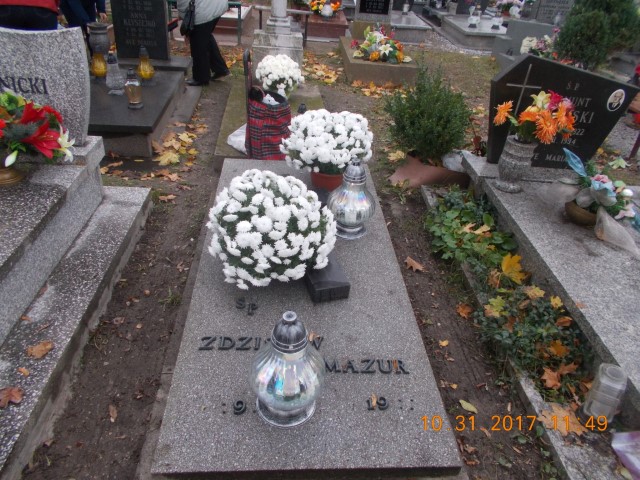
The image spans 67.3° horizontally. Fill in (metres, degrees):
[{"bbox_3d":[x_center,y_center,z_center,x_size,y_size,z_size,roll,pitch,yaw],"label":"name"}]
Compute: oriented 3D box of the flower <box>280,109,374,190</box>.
[{"bbox_3d":[0.024,-0.470,2.471,0.459,0.400,0.459,1,34,-5],"label":"flower"}]

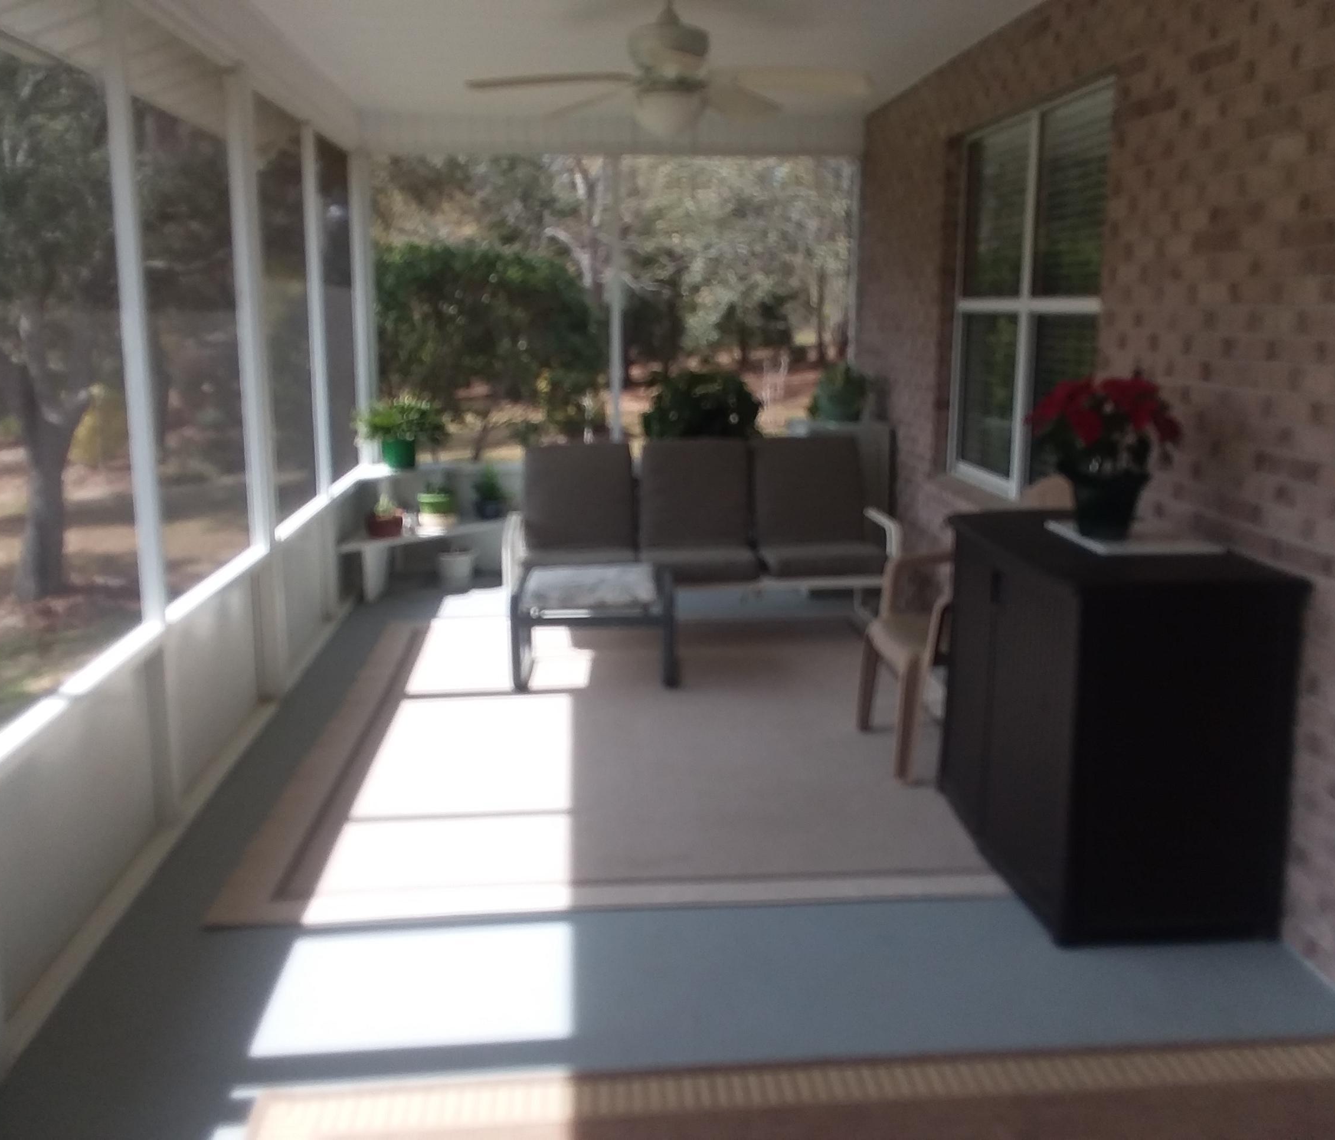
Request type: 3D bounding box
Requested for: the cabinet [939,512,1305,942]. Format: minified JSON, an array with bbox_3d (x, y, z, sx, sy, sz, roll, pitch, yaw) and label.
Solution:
[{"bbox_3d":[1.163,0.360,3.500,0.543,0.887,1.053,-1,11,-4],"label":"cabinet"}]

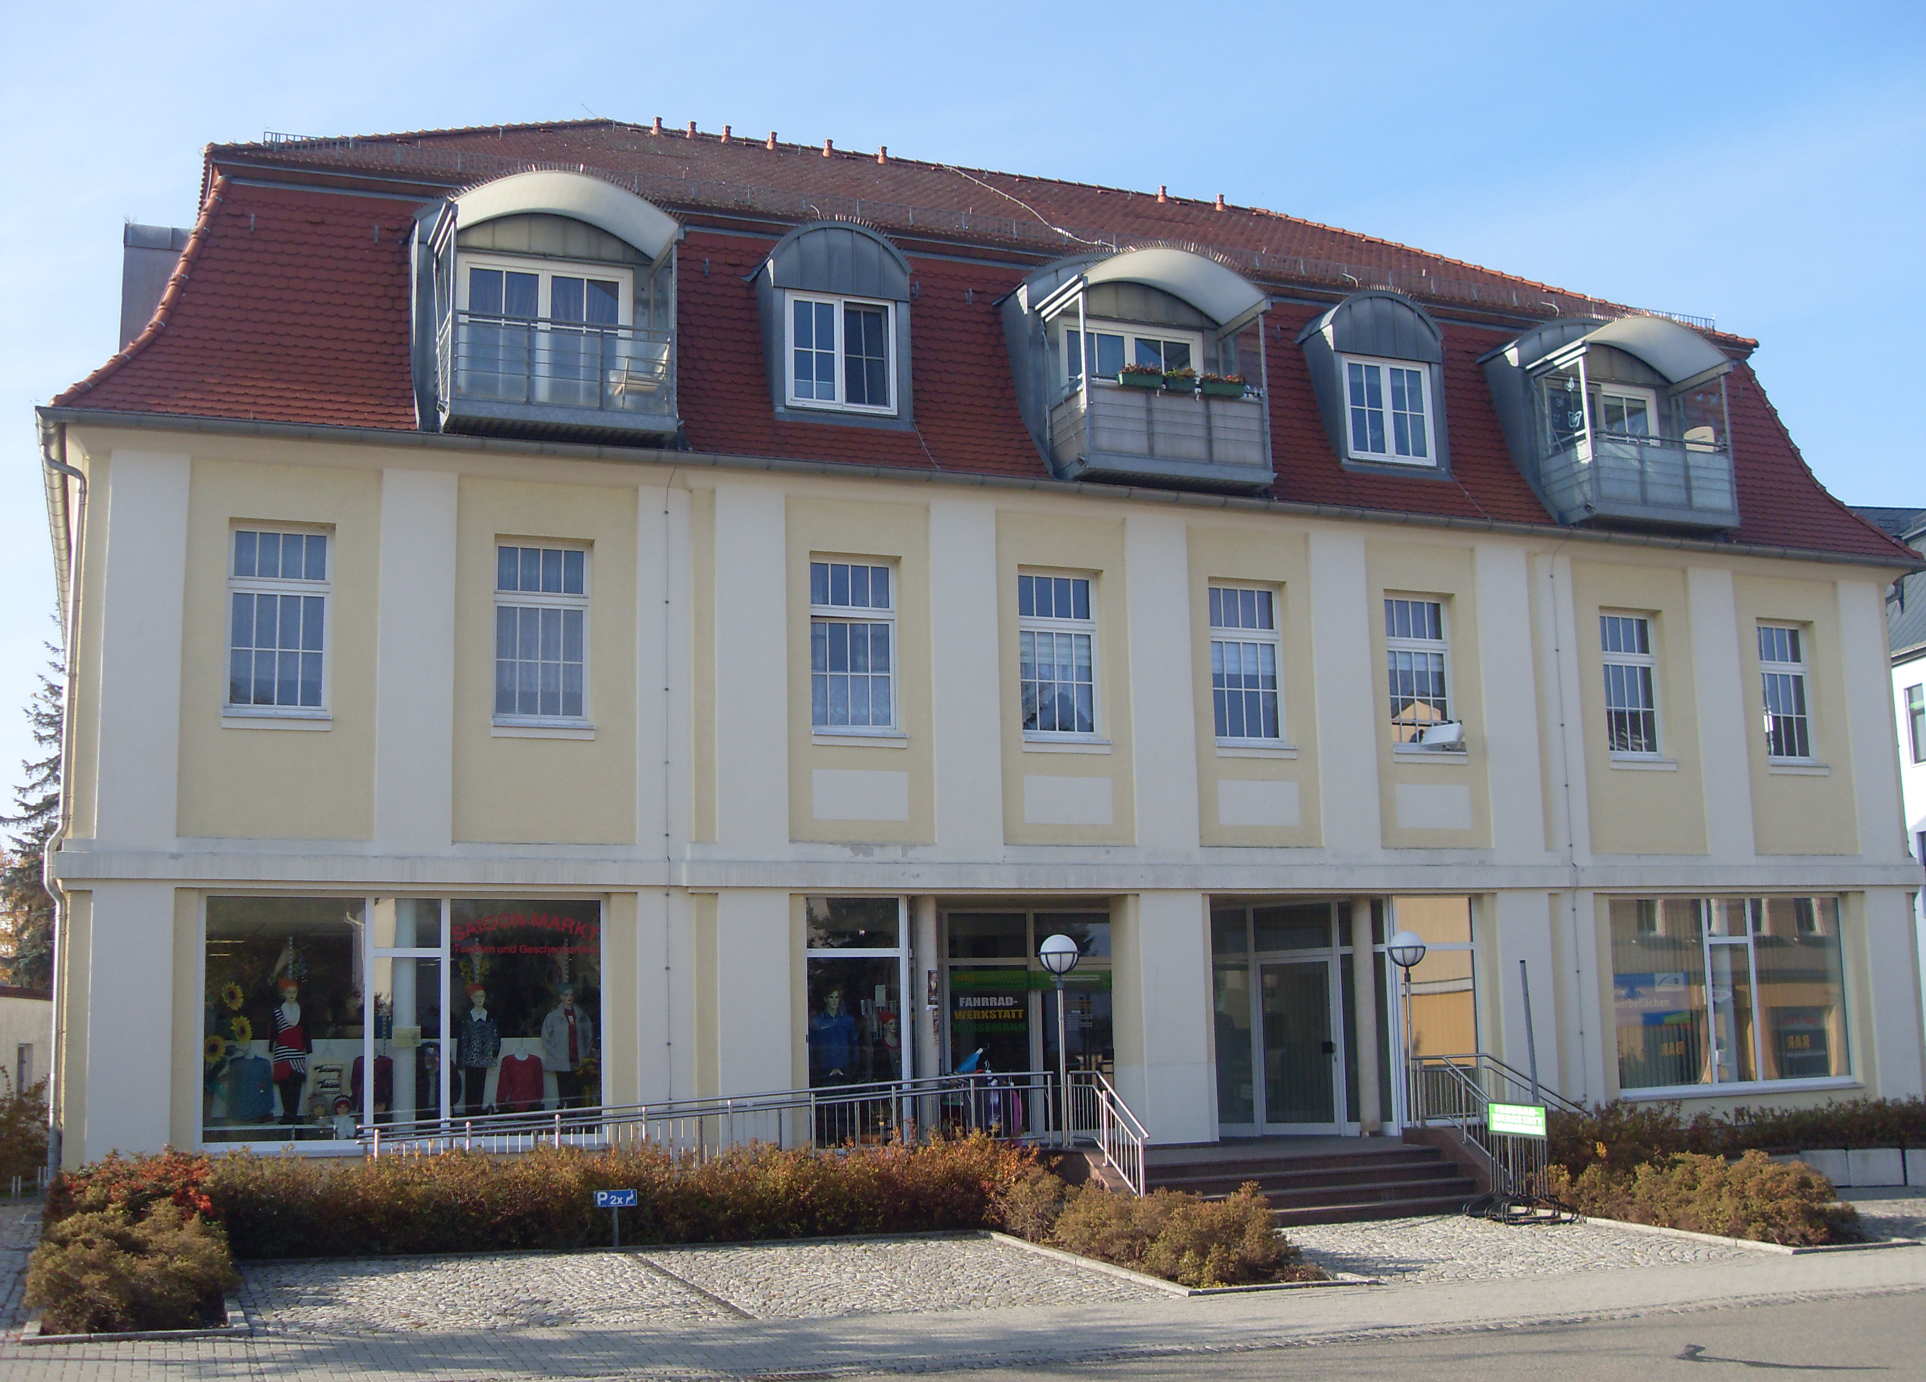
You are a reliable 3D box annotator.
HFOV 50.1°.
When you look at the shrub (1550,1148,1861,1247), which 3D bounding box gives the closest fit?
[{"bbox_3d":[7.416,4.906,20.443,1.498,0.835,3.210,2,-10,-22],"label":"shrub"}]

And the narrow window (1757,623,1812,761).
[{"bbox_3d":[12.296,0.018,30.833,1.100,2.130,0.160,2,-10,-21],"label":"narrow window"}]

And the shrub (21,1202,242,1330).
[{"bbox_3d":[-5.819,4.006,14.504,1.380,0.780,1.700,2,-10,-21],"label":"shrub"}]

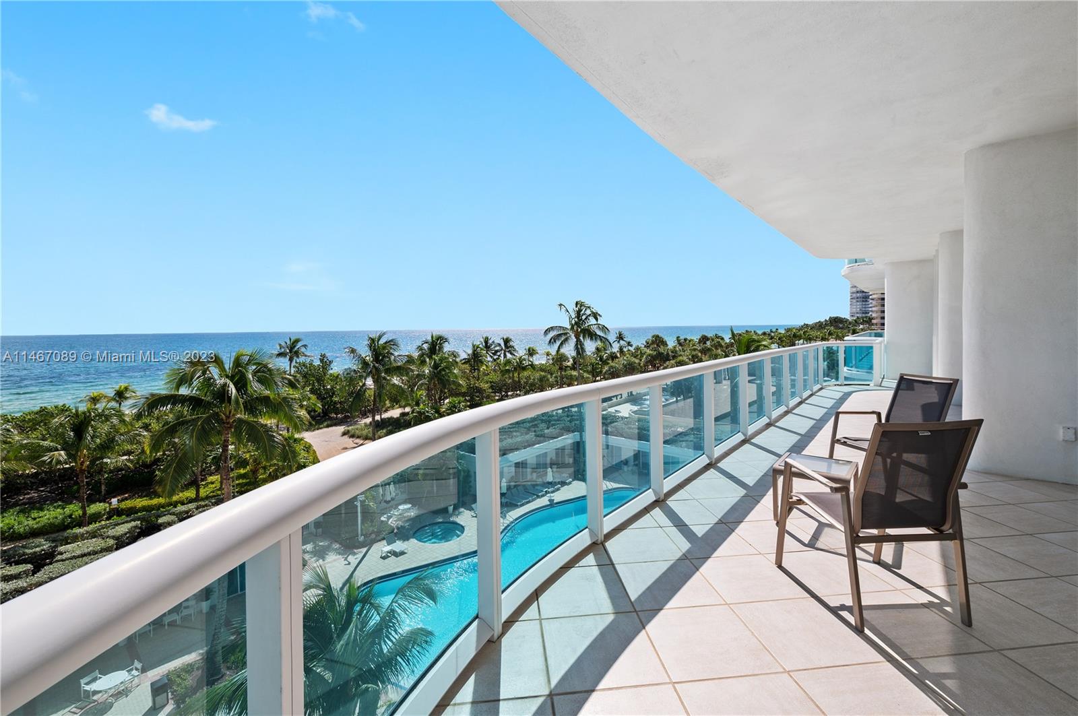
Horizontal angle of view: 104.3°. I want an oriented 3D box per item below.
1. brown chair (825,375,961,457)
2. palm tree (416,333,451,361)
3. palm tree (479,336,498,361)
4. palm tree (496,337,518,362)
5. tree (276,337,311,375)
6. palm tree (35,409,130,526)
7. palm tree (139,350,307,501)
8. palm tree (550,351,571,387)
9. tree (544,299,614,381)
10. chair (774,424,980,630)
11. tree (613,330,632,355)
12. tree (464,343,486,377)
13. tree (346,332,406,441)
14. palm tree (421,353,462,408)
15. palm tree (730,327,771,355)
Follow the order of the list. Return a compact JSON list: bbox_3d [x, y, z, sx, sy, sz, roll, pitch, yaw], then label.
[{"bbox_3d":[2.766,0.642,3.288,0.606,0.977,0.629,-1,4,-5],"label":"brown chair"},{"bbox_3d":[-16.951,2.023,68.423,6.200,11.875,6.200,-1,4,0],"label":"palm tree"},{"bbox_3d":[-12.376,-0.060,104.384,5.400,10.787,5.400,-1,4,0],"label":"palm tree"},{"bbox_3d":[-8.139,-0.105,106.373,5.600,10.479,5.600,-1,4,0],"label":"palm tree"},{"bbox_3d":[-35.353,1.336,60.185,4.400,8.830,4.400,-3,4,-30],"label":"tree"},{"bbox_3d":[-22.243,5.162,20.363,3.400,5.662,3.400,3,5,42],"label":"palm tree"},{"bbox_3d":[-11.318,5.495,14.984,4.900,11.388,4.900,-4,5,-38],"label":"palm tree"},{"bbox_3d":[4.260,2.680,82.286,4.000,8.020,4.000,-1,4,0],"label":"palm tree"},{"bbox_3d":[3.110,2.670,33.251,5.400,14.404,5.400,0,4,5],"label":"tree"},{"bbox_3d":[1.734,0.756,2.190,0.620,0.993,0.625,-1,4,-3],"label":"chair"},{"bbox_3d":[26.499,-2.986,132.412,5.200,11.584,5.200,-1,4,0],"label":"tree"},{"bbox_3d":[-10.123,1.230,66.215,3.700,7.119,3.700,-1,4,-9],"label":"tree"},{"bbox_3d":[-18.602,3.272,48.437,6.800,12.274,6.800,-1,4,0],"label":"tree"},{"bbox_3d":[-10.752,2.796,46.274,4.600,6.438,4.600,-2,4,-13],"label":"palm tree"},{"bbox_3d":[16.807,3.692,34.444,4.400,12.478,4.400,-1,4,0],"label":"palm tree"}]

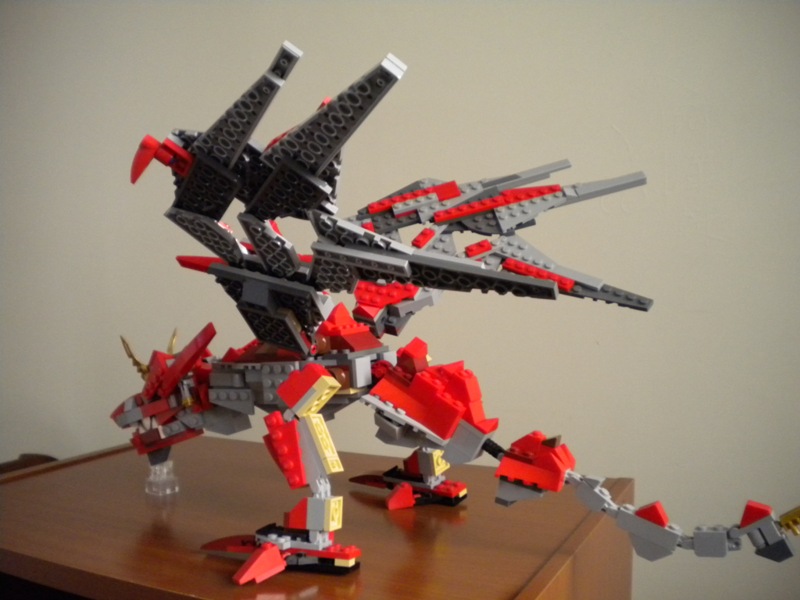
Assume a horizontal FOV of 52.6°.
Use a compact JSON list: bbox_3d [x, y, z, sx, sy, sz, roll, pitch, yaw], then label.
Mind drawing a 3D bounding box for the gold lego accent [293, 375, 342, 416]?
[{"bbox_3d":[-0.040,0.047,0.389,0.006,0.024,0.008,51,21,26],"label":"gold lego accent"}]

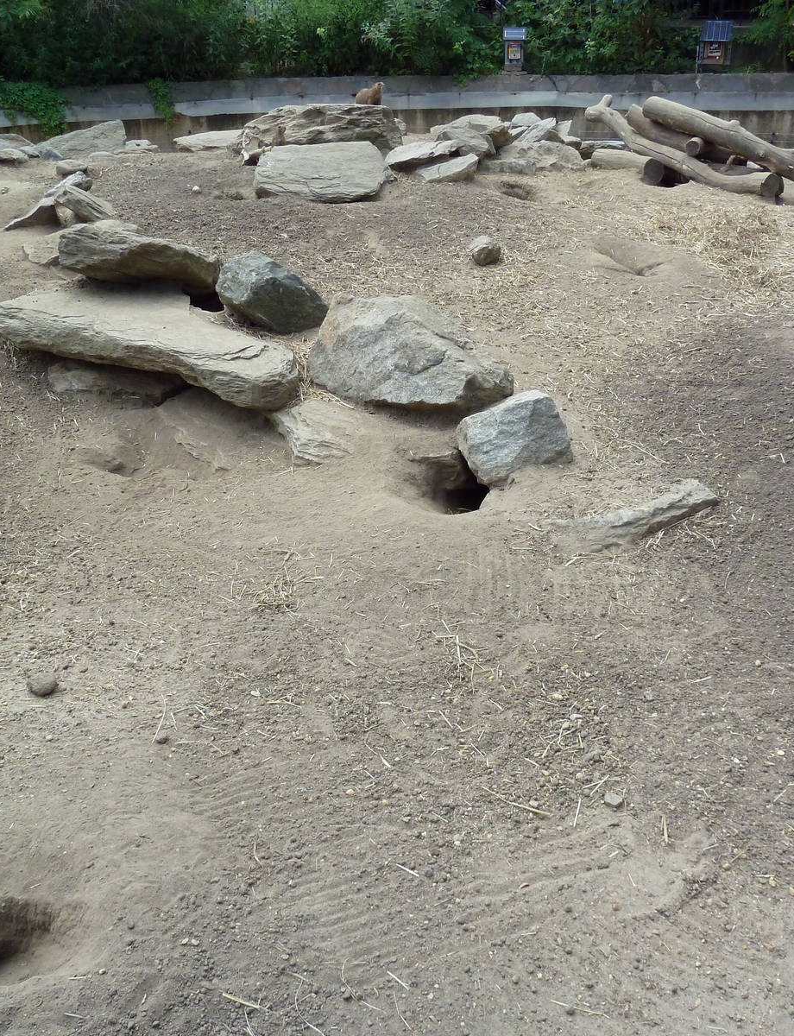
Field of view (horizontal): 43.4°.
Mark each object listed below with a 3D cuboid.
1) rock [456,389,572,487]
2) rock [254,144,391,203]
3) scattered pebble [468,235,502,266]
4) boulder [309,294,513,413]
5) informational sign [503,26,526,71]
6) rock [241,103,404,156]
[{"bbox_3d":[0.398,-0.277,3.389,0.360,0.260,0.260,2,28,7],"label":"rock"},{"bbox_3d":[-0.656,-2.993,8.660,1.080,0.380,0.750,-3,27,-3],"label":"rock"},{"bbox_3d":[0.553,-1.684,6.276,0.190,0.155,0.180,1,27,5],"label":"scattered pebble"},{"bbox_3d":[0.054,-0.664,4.027,0.760,0.340,0.500,-1,27,1],"label":"boulder"},{"bbox_3d":[1.462,-5.835,12.400,0.260,0.480,0.200,1,27,6],"label":"informational sign"},{"bbox_3d":[-0.741,-3.761,9.781,1.480,0.480,0.900,-3,27,-3],"label":"rock"}]

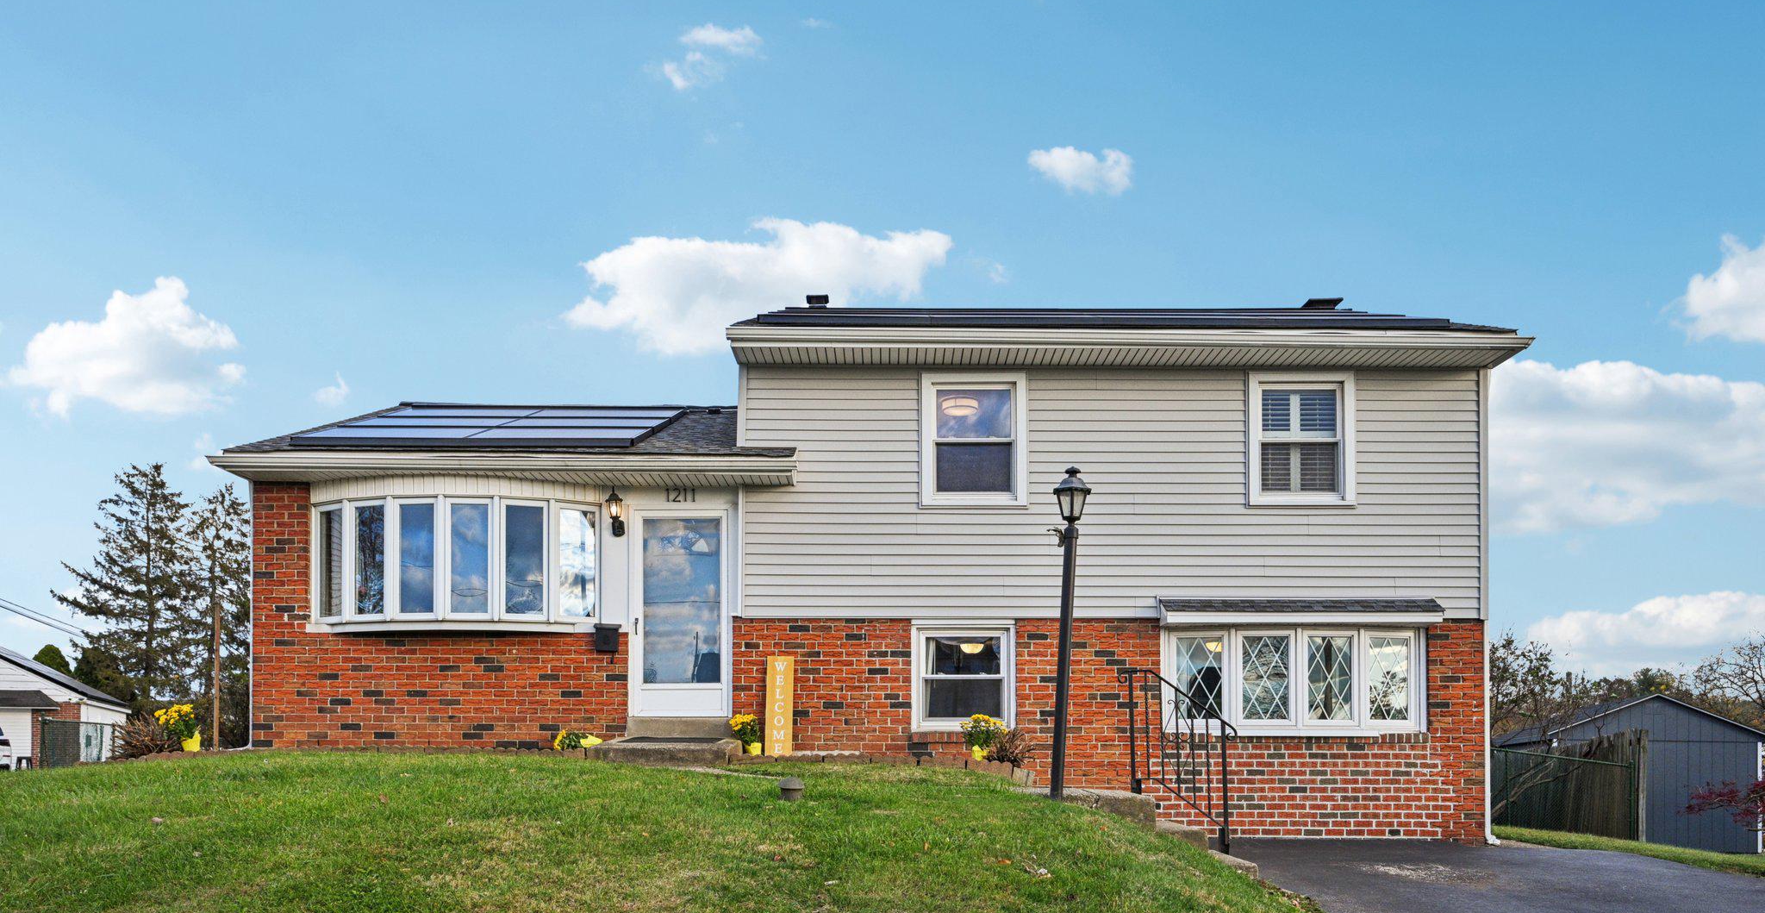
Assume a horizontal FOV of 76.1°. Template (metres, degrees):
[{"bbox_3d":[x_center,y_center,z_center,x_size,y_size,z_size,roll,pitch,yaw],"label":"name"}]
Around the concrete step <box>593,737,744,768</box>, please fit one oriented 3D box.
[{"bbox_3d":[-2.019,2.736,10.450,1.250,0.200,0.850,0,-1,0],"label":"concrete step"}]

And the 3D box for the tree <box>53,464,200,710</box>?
[{"bbox_3d":[-26.161,4.628,39.000,5.100,9.000,5.100,0,-1,0],"label":"tree"}]

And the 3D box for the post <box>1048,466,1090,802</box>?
[{"bbox_3d":[1.322,1.273,8.100,0.280,2.400,0.280,2,0,0],"label":"post"}]

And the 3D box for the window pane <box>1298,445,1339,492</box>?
[{"bbox_3d":[4.250,0.121,10.980,0.390,0.460,0.040,0,-1,0],"label":"window pane"}]

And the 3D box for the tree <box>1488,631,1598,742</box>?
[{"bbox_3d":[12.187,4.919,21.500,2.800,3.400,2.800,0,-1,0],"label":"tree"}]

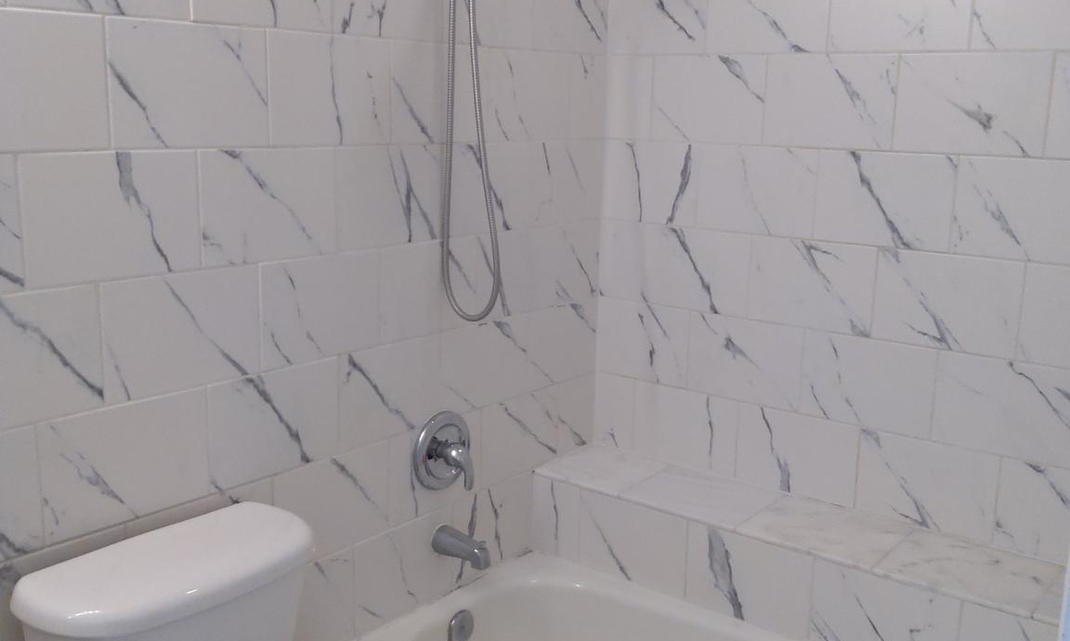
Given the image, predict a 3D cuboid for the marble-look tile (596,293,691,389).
[{"bbox_3d":[0.281,0.055,2.766,0.273,0.204,0.010,10,15,37],"label":"marble-look tile"}]

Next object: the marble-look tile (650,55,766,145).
[{"bbox_3d":[0.407,-0.524,2.527,0.299,0.202,0.010,10,15,37],"label":"marble-look tile"}]

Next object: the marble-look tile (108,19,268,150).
[{"bbox_3d":[-0.563,-0.384,1.758,0.010,0.202,0.299,10,15,37],"label":"marble-look tile"}]

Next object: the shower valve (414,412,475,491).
[{"bbox_3d":[-0.166,0.295,2.345,0.098,0.174,0.174,10,15,37],"label":"shower valve"}]

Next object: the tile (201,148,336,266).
[{"bbox_3d":[-0.473,-0.207,1.919,0.010,0.201,0.299,10,15,37],"label":"tile"}]

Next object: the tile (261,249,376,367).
[{"bbox_3d":[-0.413,-0.027,2.076,0.010,0.204,0.302,10,15,37],"label":"tile"}]

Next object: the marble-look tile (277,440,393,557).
[{"bbox_3d":[-0.409,0.374,2.169,0.010,0.203,0.301,10,15,37],"label":"marble-look tile"}]

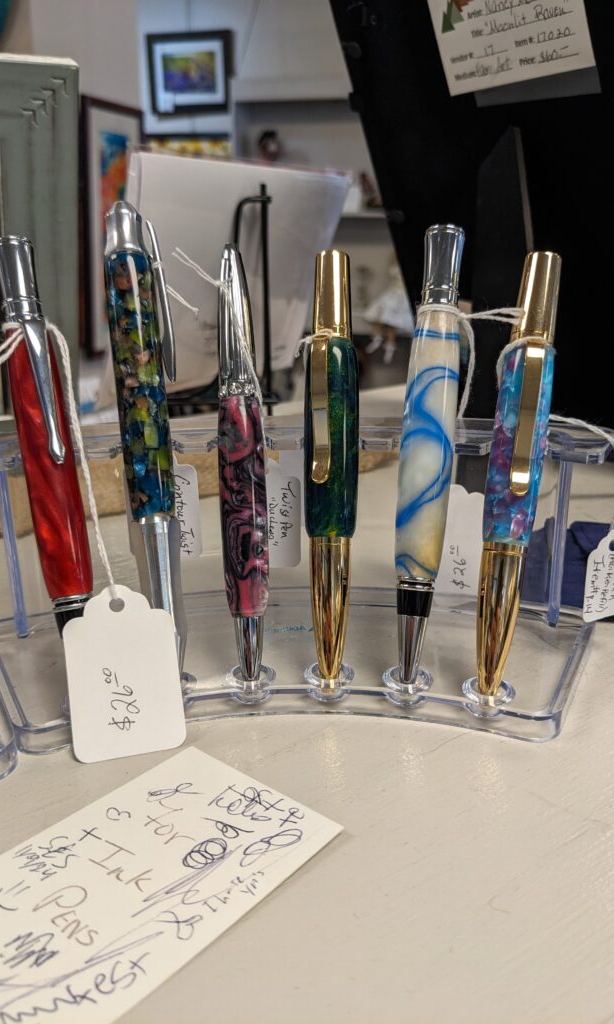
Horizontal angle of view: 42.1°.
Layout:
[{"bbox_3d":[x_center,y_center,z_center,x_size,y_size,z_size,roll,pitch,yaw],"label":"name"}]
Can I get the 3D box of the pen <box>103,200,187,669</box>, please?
[{"bbox_3d":[-0.044,-0.020,0.230,0.018,0.141,0.015,-6,-2,-5],"label":"pen"}]

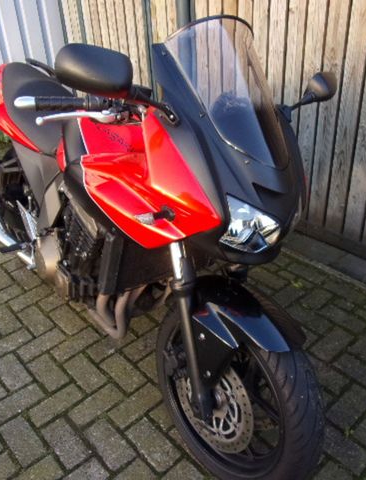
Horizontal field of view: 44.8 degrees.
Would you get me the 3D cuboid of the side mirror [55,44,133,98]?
[{"bbox_3d":[-0.156,-0.297,0.786,0.148,0.086,0.075,-2,29,-32],"label":"side mirror"}]

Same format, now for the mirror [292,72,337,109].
[{"bbox_3d":[0.356,-0.396,1.178,0.080,0.100,0.200,30,39,34],"label":"mirror"}]

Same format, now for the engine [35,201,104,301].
[{"bbox_3d":[-0.233,0.031,1.559,0.440,0.480,0.450,-13,31,-37],"label":"engine"}]

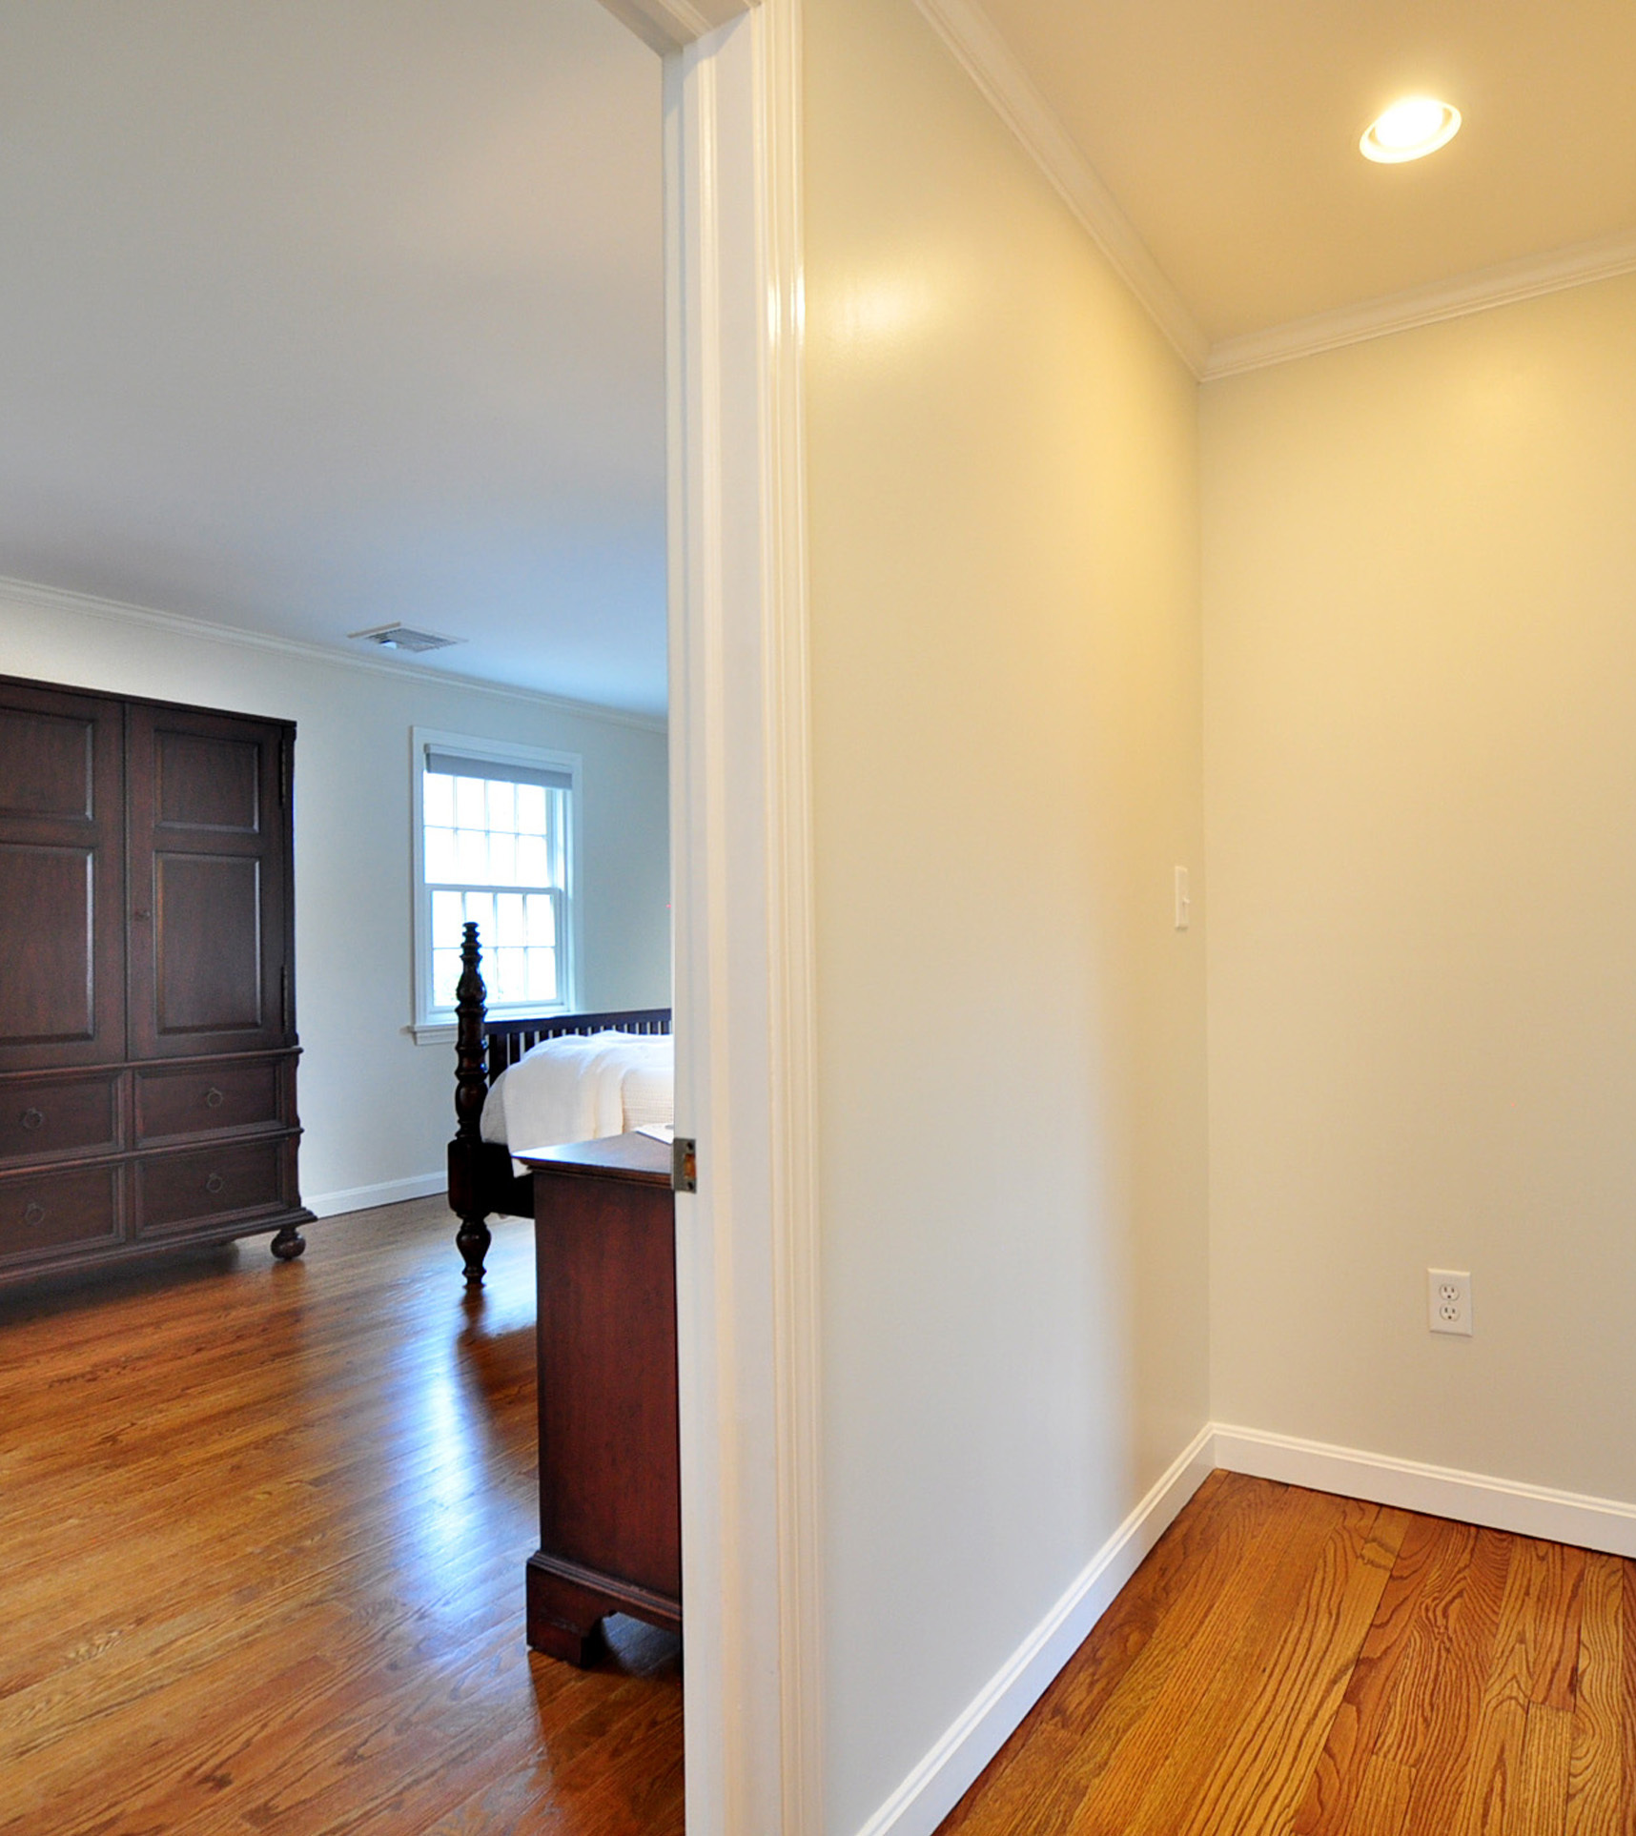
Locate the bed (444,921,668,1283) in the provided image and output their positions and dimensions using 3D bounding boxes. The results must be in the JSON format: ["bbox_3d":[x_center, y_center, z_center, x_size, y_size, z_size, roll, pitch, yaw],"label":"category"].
[{"bbox_3d":[0.210,0.566,3.741,2.200,1.200,1.670,-1,-1,35],"label":"bed"}]

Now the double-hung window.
[{"bbox_3d":[-1.483,-0.181,5.381,0.100,1.270,0.965,-1,-1,35],"label":"double-hung window"}]

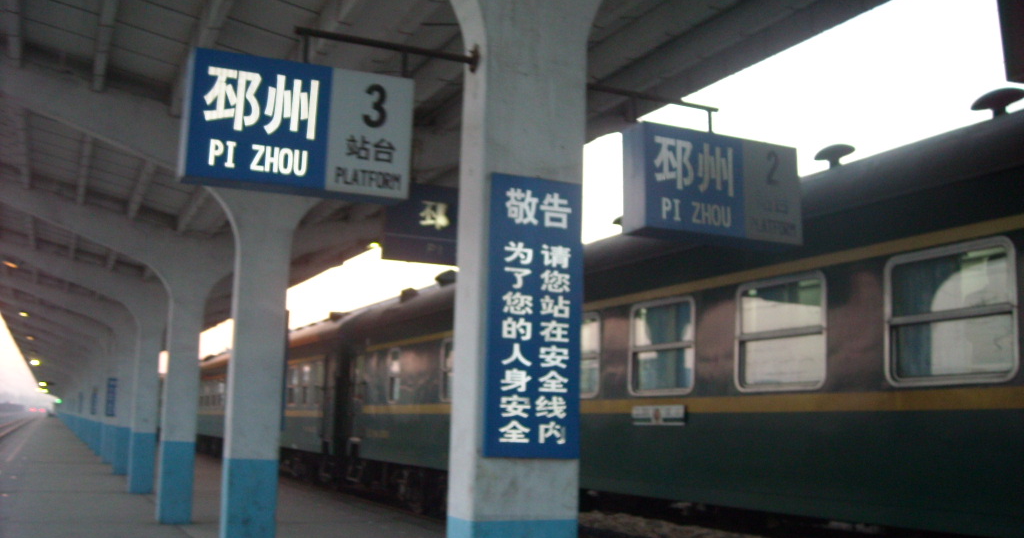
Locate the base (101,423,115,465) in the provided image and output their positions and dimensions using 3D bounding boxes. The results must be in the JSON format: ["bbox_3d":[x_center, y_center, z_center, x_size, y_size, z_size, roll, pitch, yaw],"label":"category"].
[{"bbox_3d":[-12.043,5.291,31.131,0.470,1.183,0.277,5,-9,-24],"label":"base"}]

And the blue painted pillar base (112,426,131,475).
[{"bbox_3d":[-9.644,4.554,25.741,0.470,1.183,0.277,5,-9,-24],"label":"blue painted pillar base"}]

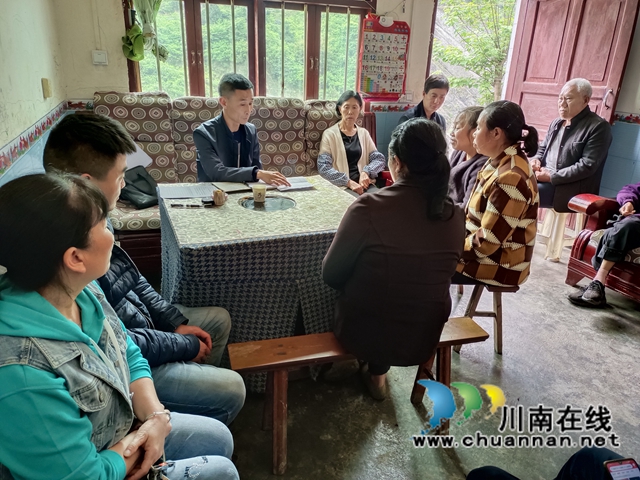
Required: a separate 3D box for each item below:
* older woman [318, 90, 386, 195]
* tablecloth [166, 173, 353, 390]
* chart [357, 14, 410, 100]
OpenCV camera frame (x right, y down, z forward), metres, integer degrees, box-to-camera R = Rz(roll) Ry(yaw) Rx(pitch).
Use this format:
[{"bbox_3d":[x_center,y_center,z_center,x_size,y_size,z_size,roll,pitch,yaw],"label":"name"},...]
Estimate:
[{"bbox_3d":[0.231,-0.502,3.579,0.520,1.202,0.760,-5,21,-19],"label":"older woman"},{"bbox_3d":[-0.276,0.140,2.476,0.999,0.709,1.080,-6,22,-21],"label":"tablecloth"},{"bbox_3d":[0.564,-1.596,4.093,0.493,0.641,0.025,-6,22,-22],"label":"chart"}]

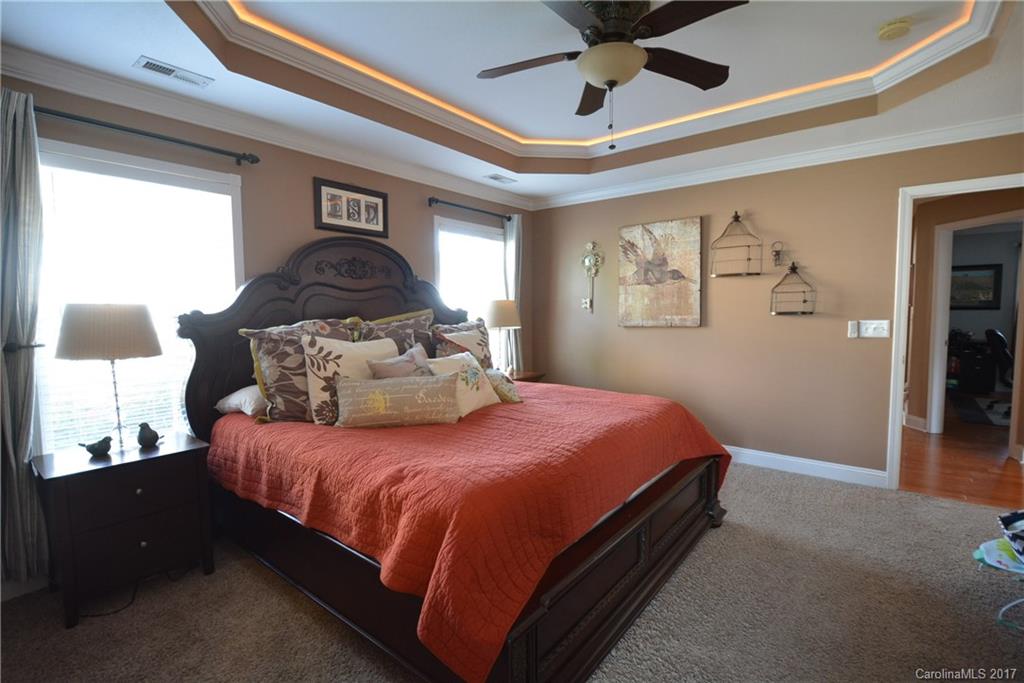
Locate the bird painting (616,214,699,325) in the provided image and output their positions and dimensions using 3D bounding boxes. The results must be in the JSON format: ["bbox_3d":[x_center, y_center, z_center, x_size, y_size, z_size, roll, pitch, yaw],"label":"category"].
[{"bbox_3d":[1.307,-0.589,4.065,0.750,0.915,0.040,3,6,39],"label":"bird painting"}]

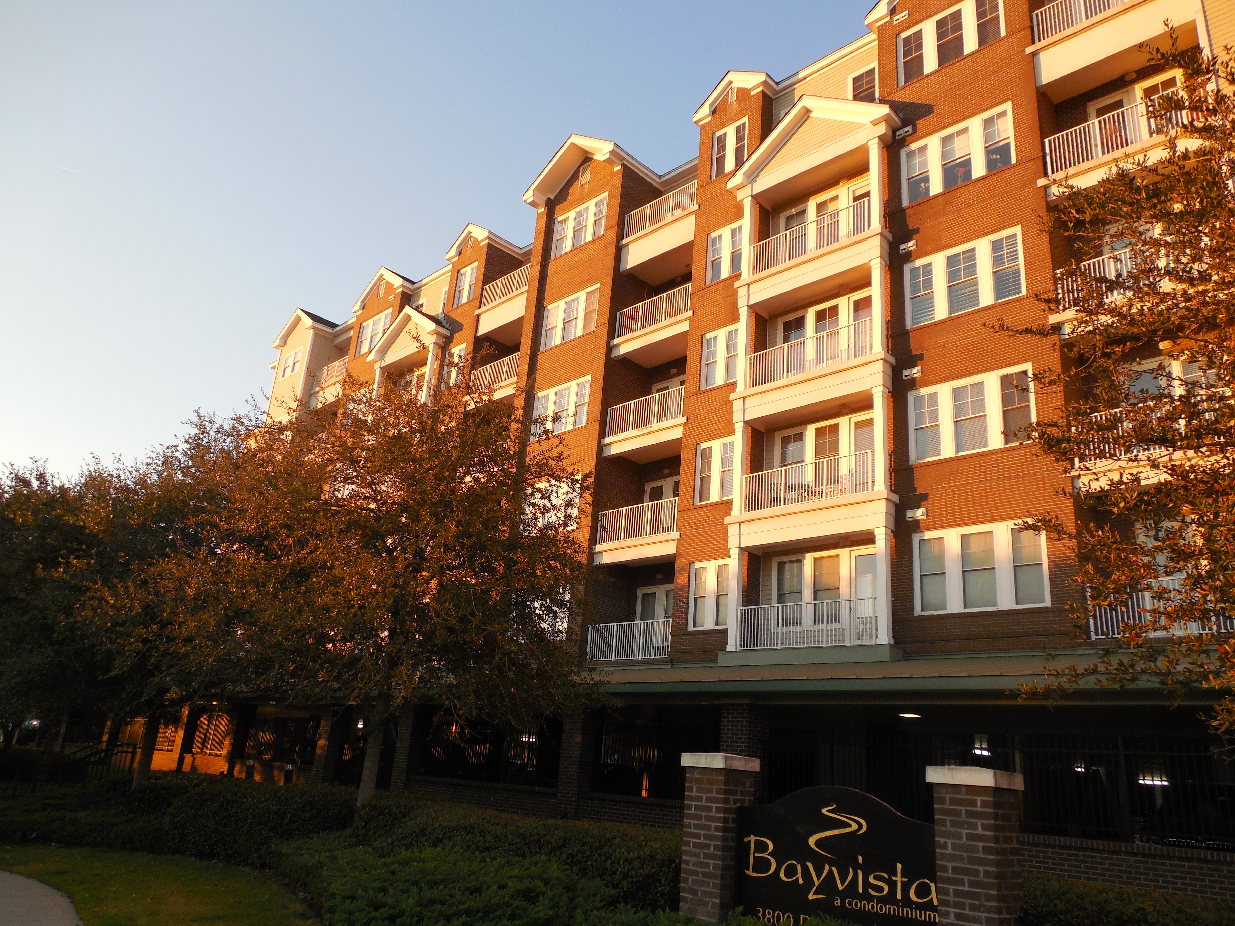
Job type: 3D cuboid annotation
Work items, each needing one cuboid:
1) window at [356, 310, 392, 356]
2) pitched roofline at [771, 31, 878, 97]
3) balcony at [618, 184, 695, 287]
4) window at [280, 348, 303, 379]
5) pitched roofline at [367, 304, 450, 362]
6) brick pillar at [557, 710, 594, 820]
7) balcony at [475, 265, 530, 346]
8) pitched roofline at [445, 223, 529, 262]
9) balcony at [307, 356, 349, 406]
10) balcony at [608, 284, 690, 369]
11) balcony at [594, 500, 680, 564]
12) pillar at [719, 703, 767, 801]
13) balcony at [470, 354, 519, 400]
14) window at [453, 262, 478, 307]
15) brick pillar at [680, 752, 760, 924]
[{"bbox_3d":[-11.797,-6.301,43.345,2.882,1.834,0.148,-14,-26,43],"label":"window"},{"bbox_3d":[6.335,-11.789,26.801,3.400,0.620,0.600,-13,-26,41],"label":"pitched roofline"},{"bbox_3d":[1.887,-7.675,30.682,3.418,2.318,1.920,-13,-25,43],"label":"balcony"},{"bbox_3d":[-17.676,-5.423,48.426,2.187,1.551,0.150,-13,-25,43],"label":"window"},{"bbox_3d":[-9.095,-5.847,40.039,5.618,2.201,1.300,-13,-25,43],"label":"pitched roofline"},{"bbox_3d":[-0.829,6.277,18.194,0.605,2.580,0.410,-14,-26,43],"label":"brick pillar"},{"bbox_3d":[-3.893,-6.188,36.266,3.608,2.294,1.942,-14,-26,43],"label":"balcony"},{"bbox_3d":[-5.548,-9.199,38.229,2.830,1.260,2.200,-13,-26,41],"label":"pitched roofline"},{"bbox_3d":[-14.089,-3.759,45.859,3.645,2.220,1.813,-14,-26,43],"label":"balcony"},{"bbox_3d":[1.763,-4.284,29.513,3.589,1.647,1.998,-14,-26,43],"label":"balcony"},{"bbox_3d":[1.122,2.302,27.379,3.418,1.657,1.920,-13,-25,43],"label":"balcony"},{"bbox_3d":[2.161,5.492,15.233,0.600,2.580,0.600,-13,-26,41],"label":"pillar"},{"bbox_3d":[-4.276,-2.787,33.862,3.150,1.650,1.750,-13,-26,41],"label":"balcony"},{"bbox_3d":[-6.484,-7.632,38.164,1.471,1.864,0.150,-13,-25,43],"label":"window"},{"bbox_3d":[0.808,3.138,7.209,0.470,1.485,0.472,-14,-26,43],"label":"brick pillar"}]

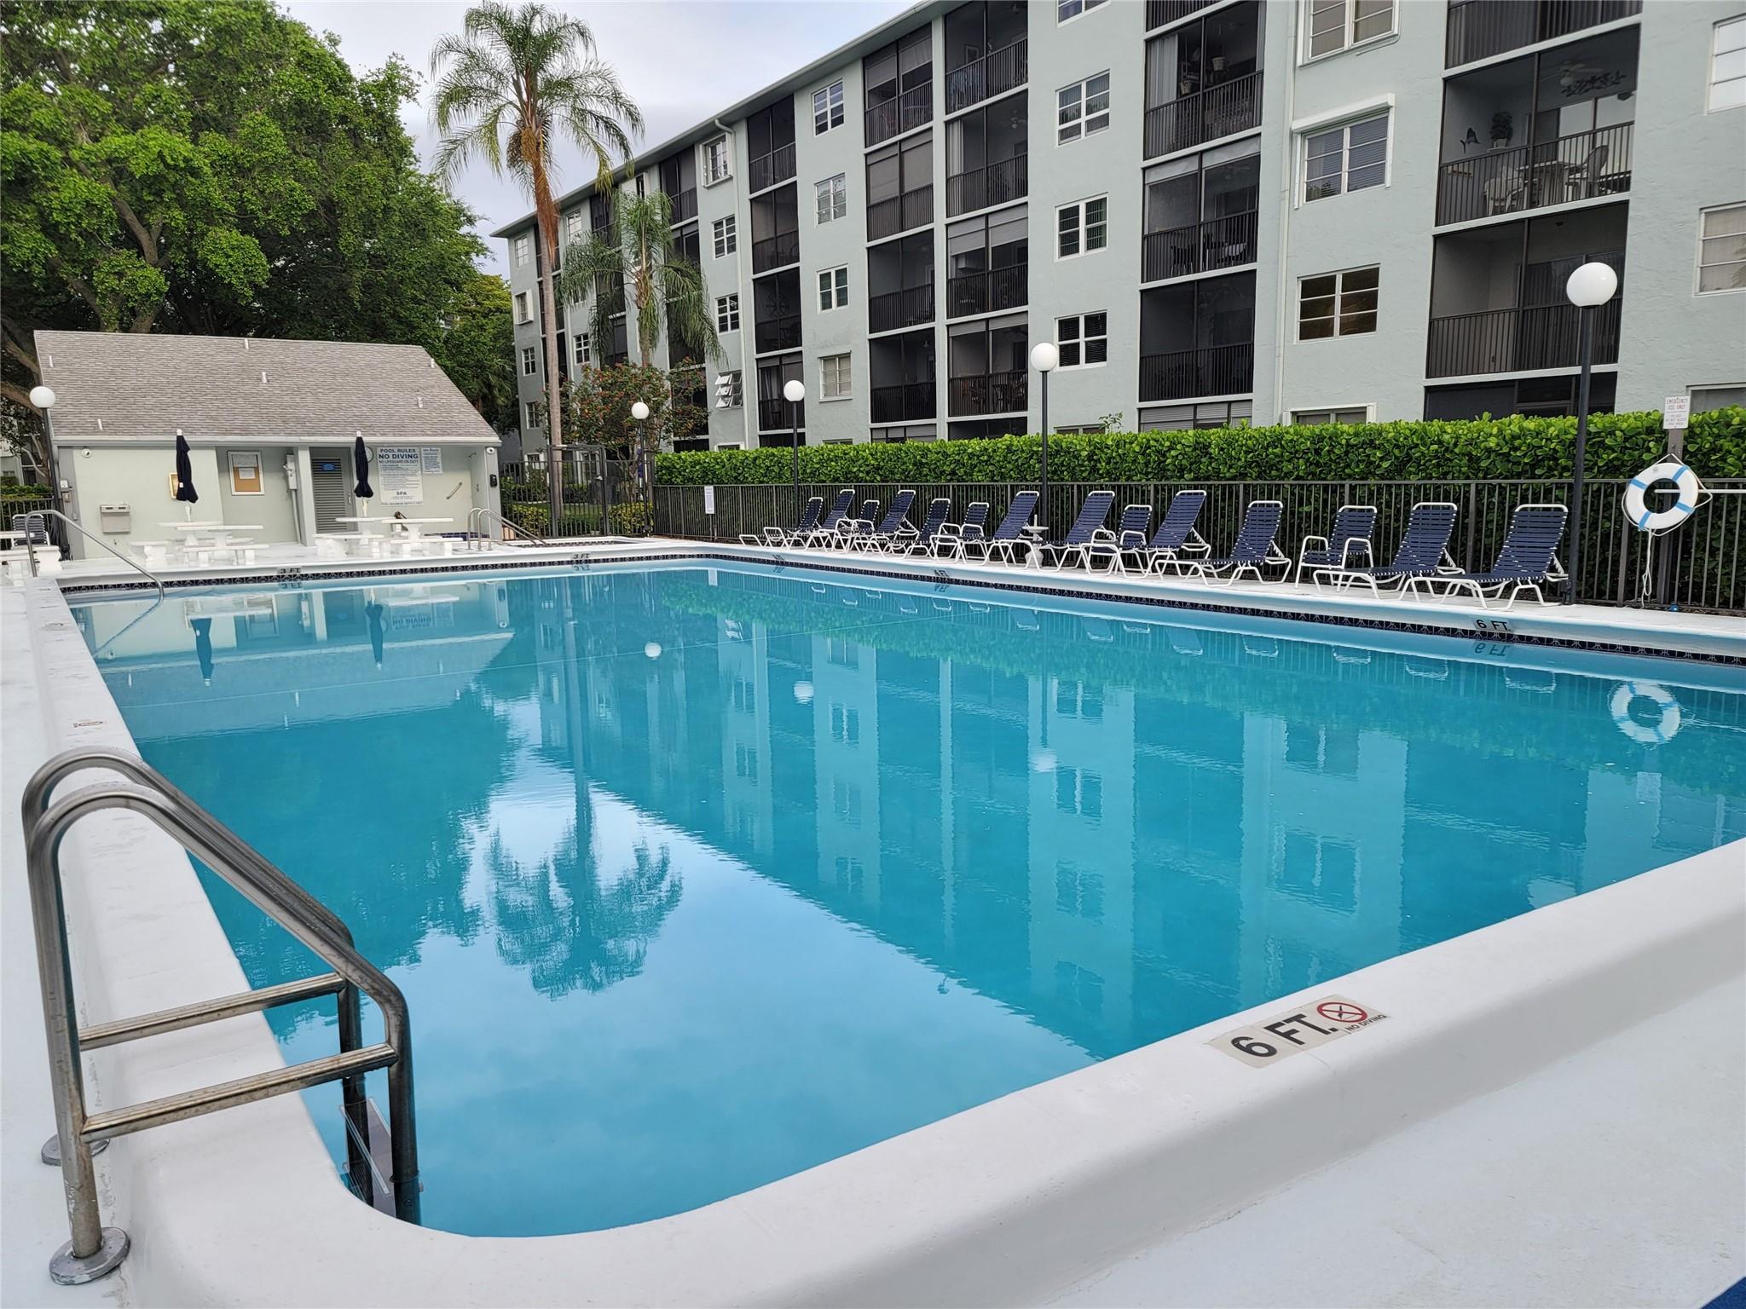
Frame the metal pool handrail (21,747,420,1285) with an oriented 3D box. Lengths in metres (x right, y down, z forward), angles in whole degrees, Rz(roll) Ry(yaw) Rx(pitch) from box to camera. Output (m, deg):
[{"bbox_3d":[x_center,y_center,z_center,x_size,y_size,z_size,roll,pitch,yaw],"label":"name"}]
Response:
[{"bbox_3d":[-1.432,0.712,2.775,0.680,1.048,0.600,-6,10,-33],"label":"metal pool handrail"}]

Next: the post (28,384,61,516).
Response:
[{"bbox_3d":[-15.460,-3.411,23.829,0.410,3.200,0.410,-6,10,-33],"label":"post"}]

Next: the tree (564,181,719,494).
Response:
[{"bbox_3d":[-7.432,-9.661,40.871,5.000,10.516,5.000,-6,10,-33],"label":"tree"}]

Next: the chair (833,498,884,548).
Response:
[{"bbox_3d":[-0.282,-2.302,22.699,0.730,0.910,0.620,-5,9,-29],"label":"chair"}]

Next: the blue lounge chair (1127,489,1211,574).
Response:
[{"bbox_3d":[3.642,-1.608,16.791,1.660,1.100,0.700,-5,9,-29],"label":"blue lounge chair"}]

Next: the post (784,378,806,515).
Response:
[{"bbox_3d":[-1.512,-3.797,25.011,0.410,3.220,0.410,-1,8,0],"label":"post"}]

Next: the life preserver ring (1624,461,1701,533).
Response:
[{"bbox_3d":[7.321,-1.465,11.701,0.100,0.620,0.620,-6,10,-33],"label":"life preserver ring"}]

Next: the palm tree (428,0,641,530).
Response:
[{"bbox_3d":[-10.292,-11.898,39.267,6.500,15.300,6.500,-6,10,-33],"label":"palm tree"}]

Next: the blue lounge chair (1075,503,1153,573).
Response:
[{"bbox_3d":[3.423,-1.594,17.388,0.730,0.910,0.620,-6,9,-30],"label":"blue lounge chair"}]

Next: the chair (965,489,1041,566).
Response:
[{"bbox_3d":[1.878,-1.983,19.530,1.500,1.100,0.680,-3,9,-17],"label":"chair"}]

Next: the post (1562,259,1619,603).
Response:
[{"bbox_3d":[6.966,-2.138,12.347,0.430,3.317,0.430,-6,10,-33],"label":"post"}]

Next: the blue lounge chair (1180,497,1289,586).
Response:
[{"bbox_3d":[4.335,-1.378,15.545,1.620,0.980,0.700,-6,9,-30],"label":"blue lounge chair"}]

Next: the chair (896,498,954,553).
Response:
[{"bbox_3d":[0.561,-2.114,21.160,1.620,0.950,0.700,-5,9,-29],"label":"chair"}]

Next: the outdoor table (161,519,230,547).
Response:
[{"bbox_3d":[-11.342,-1.814,21.052,1.030,0.736,1.030,-6,10,-33],"label":"outdoor table"}]

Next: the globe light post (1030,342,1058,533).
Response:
[{"bbox_3d":[2.575,-3.013,18.971,0.420,3.292,0.420,-1,8,0],"label":"globe light post"}]

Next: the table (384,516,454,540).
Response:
[{"bbox_3d":[-7.864,-1.952,21.742,1.080,0.740,0.920,-6,10,-33],"label":"table"}]

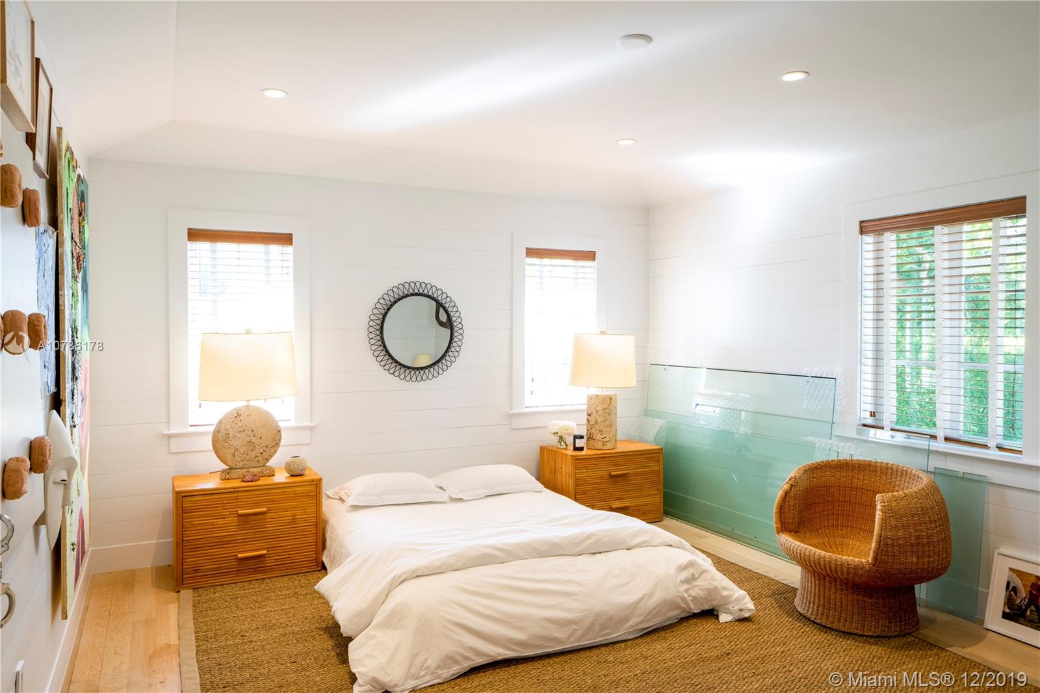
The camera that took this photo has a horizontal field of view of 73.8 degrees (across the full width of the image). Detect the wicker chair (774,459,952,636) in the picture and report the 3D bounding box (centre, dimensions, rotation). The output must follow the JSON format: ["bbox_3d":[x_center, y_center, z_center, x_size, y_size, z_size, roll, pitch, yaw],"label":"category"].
[{"bbox_3d":[1.696,0.988,3.497,0.791,0.708,0.805,0,1,-35],"label":"wicker chair"}]

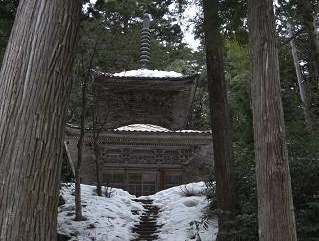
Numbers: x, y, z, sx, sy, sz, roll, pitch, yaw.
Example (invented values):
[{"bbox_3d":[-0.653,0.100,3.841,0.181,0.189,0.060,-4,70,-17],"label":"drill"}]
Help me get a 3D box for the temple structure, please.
[{"bbox_3d":[-0.853,-0.744,25.737,7.580,13.340,7.580,1,-28,-2],"label":"temple structure"}]

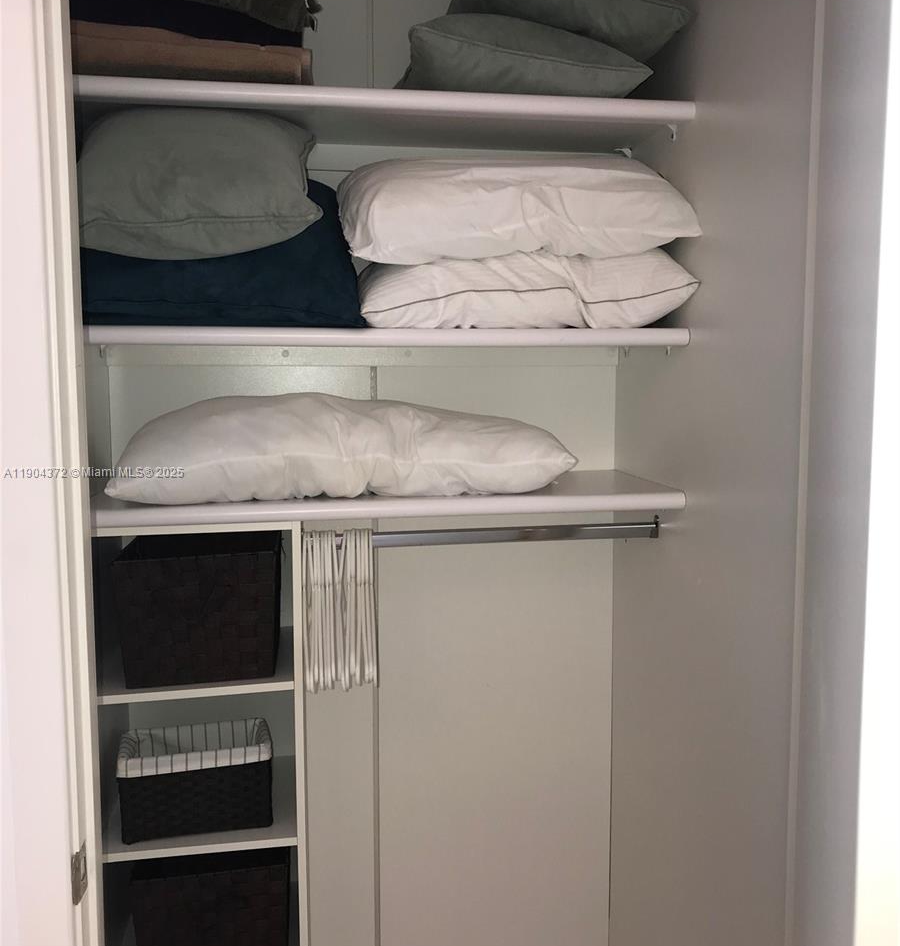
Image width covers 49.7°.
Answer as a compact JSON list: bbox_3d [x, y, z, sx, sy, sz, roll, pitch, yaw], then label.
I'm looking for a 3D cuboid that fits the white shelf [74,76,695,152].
[{"bbox_3d":[-0.120,-0.657,1.813,1.068,0.030,0.349,-1,8,-10],"label":"white shelf"}]

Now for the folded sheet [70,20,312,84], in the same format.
[{"bbox_3d":[-0.449,-0.704,1.730,0.394,0.086,0.297,-1,8,-10],"label":"folded sheet"}]

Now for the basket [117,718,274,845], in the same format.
[{"bbox_3d":[-0.473,0.573,1.836,0.274,0.162,0.162,-1,8,-10],"label":"basket"}]

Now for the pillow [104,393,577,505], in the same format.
[{"bbox_3d":[-0.196,-0.064,1.876,0.875,0.184,0.334,-1,8,-10],"label":"pillow"}]

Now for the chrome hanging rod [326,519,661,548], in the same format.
[{"bbox_3d":[0.067,0.124,1.887,0.712,0.029,0.019,-1,8,-10],"label":"chrome hanging rod"}]

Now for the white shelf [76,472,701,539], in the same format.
[{"bbox_3d":[-0.119,0.041,1.905,1.068,0.032,0.354,-1,8,-10],"label":"white shelf"}]

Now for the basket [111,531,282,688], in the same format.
[{"bbox_3d":[-0.467,0.242,1.841,0.288,0.232,0.275,-1,8,-10],"label":"basket"}]

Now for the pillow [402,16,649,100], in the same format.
[{"bbox_3d":[0.116,-0.760,1.838,0.463,0.166,0.359,-1,8,-10],"label":"pillow"}]

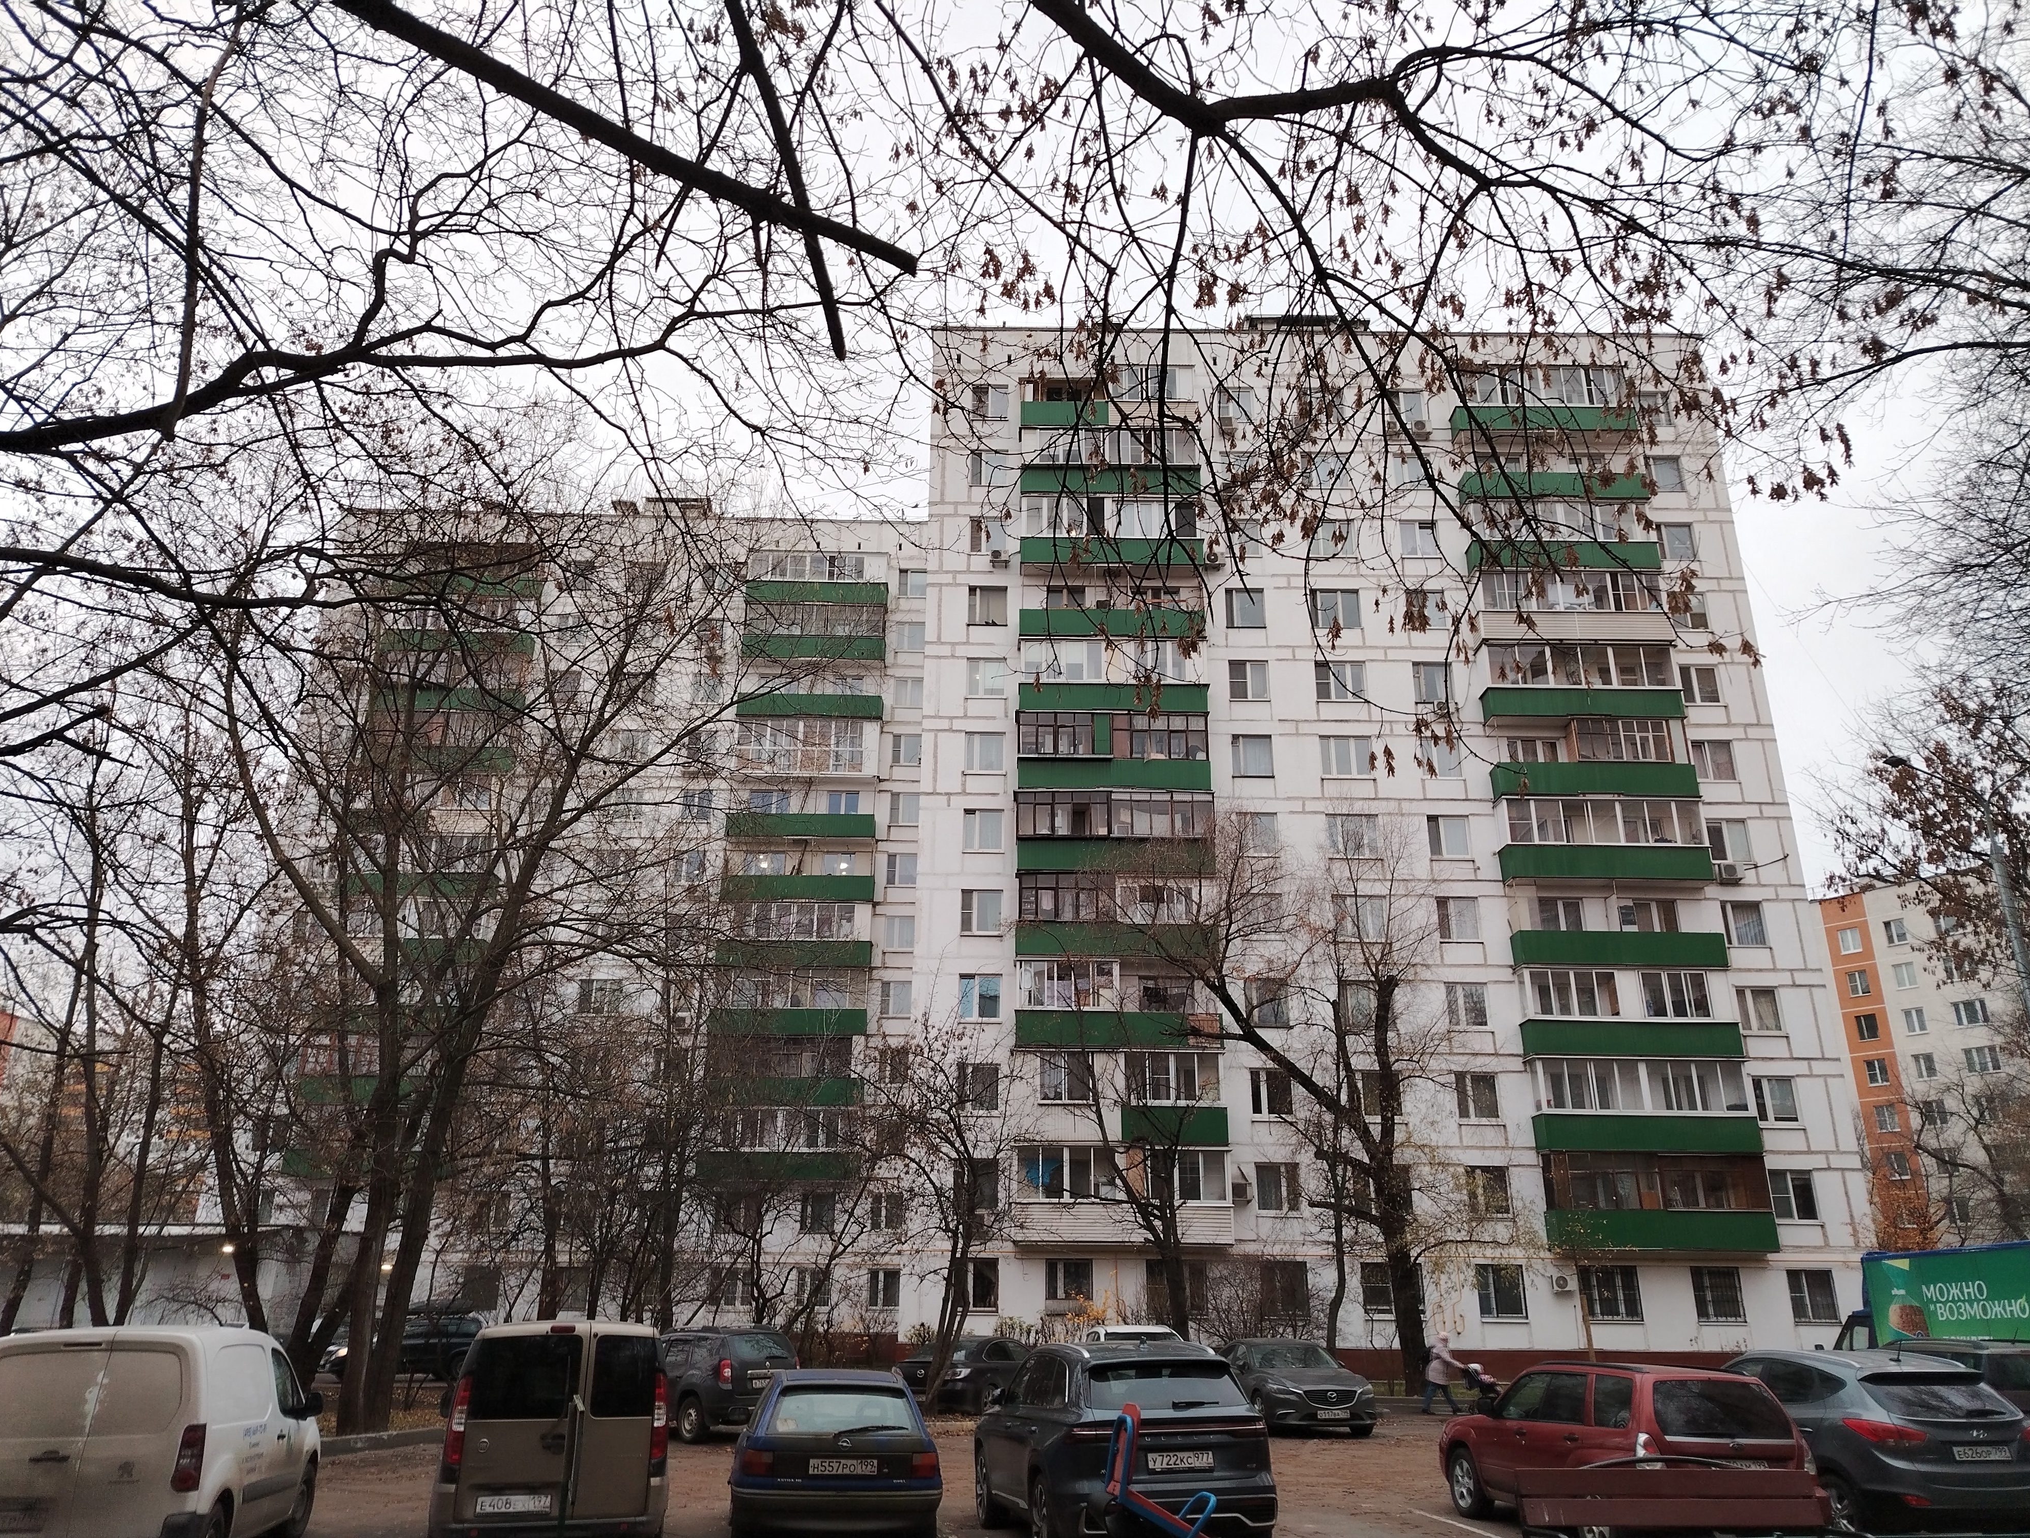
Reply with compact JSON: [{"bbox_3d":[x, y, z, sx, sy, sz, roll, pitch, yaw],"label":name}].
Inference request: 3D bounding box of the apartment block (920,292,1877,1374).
[{"bbox_3d":[11.275,2.690,52.961,29.100,36.950,13.500,1,-21,0],"label":"apartment block"}]

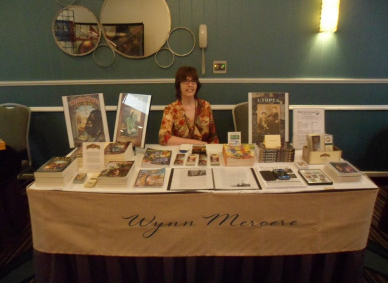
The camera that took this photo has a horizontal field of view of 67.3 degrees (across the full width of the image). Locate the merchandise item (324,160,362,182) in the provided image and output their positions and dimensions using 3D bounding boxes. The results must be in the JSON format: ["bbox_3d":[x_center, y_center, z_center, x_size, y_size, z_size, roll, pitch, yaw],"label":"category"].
[{"bbox_3d":[0.858,0.172,1.696,0.150,0.042,0.222,1,17,2],"label":"merchandise item"}]

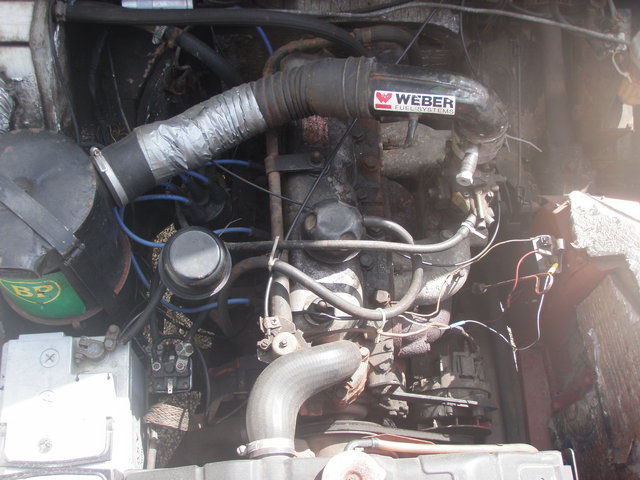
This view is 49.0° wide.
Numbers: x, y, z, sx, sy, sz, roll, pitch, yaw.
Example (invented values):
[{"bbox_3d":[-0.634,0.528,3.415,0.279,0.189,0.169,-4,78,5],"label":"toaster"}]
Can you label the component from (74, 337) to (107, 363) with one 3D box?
[{"bbox_3d":[-0.304,0.146,0.930,0.042,0.022,0.034,-2,67,-4],"label":"component"}]

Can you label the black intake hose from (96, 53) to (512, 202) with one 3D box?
[{"bbox_3d":[-0.014,-0.139,0.822,0.492,0.115,0.124,-9,68,-7],"label":"black intake hose"}]

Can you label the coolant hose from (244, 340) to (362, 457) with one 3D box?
[{"bbox_3d":[-0.016,0.175,0.794,0.140,0.105,0.138,-2,67,-4],"label":"coolant hose"}]

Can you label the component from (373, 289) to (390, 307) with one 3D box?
[{"bbox_3d":[0.083,0.078,0.950,0.023,0.016,0.022,-2,67,-4],"label":"component"}]

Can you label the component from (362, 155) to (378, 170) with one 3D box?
[{"bbox_3d":[0.074,-0.114,1.030,0.023,0.015,0.022,-2,67,-4],"label":"component"}]

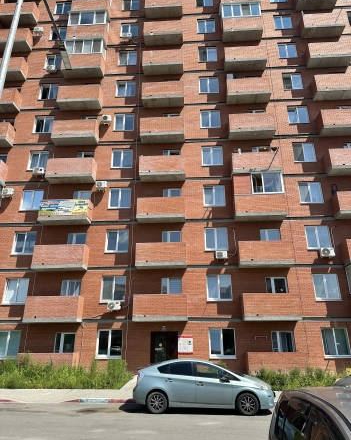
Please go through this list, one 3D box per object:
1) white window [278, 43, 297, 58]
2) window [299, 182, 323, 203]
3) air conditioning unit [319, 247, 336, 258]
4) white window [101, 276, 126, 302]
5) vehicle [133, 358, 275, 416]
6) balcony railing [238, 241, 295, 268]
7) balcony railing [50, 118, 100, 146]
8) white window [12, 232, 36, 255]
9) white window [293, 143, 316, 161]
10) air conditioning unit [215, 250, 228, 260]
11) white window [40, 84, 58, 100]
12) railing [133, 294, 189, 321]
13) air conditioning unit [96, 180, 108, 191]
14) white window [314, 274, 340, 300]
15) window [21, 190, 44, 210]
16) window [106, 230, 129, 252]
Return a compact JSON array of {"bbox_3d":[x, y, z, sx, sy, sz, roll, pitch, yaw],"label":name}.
[{"bbox_3d":[8.540,-12.764,24.559,1.358,1.413,0.150,-1,-20,3],"label":"white window"},{"bbox_3d":[8.436,-1.703,20.233,1.390,1.453,0.140,-1,-20,3],"label":"window"},{"bbox_3d":[8.855,1.871,18.824,0.760,0.523,0.276,-1,-20,3],"label":"air conditioning unit"},{"bbox_3d":[-3.577,4.047,18.809,1.390,1.453,0.140,-1,-20,3],"label":"white window"},{"bbox_3d":[0.941,5.387,10.687,4.470,1.490,1.745,-2,-21,6],"label":"vehicle"},{"bbox_3d":[5.162,2.000,18.659,3.036,1.342,0.914,-1,-20,3],"label":"balcony railing"},{"bbox_3d":[-6.595,-5.821,21.613,2.924,1.302,0.888,-1,-20,3],"label":"balcony railing"},{"bbox_3d":[-9.381,1.467,20.322,1.375,1.413,0.150,-1,-20,3],"label":"white window"},{"bbox_3d":[8.573,-4.464,21.489,1.358,1.413,0.150,-1,-20,3],"label":"white window"},{"bbox_3d":[2.629,2.029,18.360,0.650,0.460,0.280,-1,-20,3],"label":"air conditioning unit"},{"bbox_3d":[-9.130,-9.228,23.548,1.360,1.390,0.160,-1,-20,3],"label":"white window"},{"bbox_3d":[-0.765,4.728,17.373,2.811,1.302,0.888,-1,-20,3],"label":"railing"},{"bbox_3d":[-4.602,-2.138,20.321,0.680,0.460,0.280,-1,-20,3],"label":"air conditioning unit"},{"bbox_3d":[8.477,3.791,18.236,1.376,1.429,0.150,-1,-20,3],"label":"white window"},{"bbox_3d":[-9.358,-1.290,21.109,1.376,1.429,0.150,-1,-20,3],"label":"window"},{"bbox_3d":[-3.436,1.277,19.331,1.370,1.400,0.160,-1,-20,3],"label":"window"}]

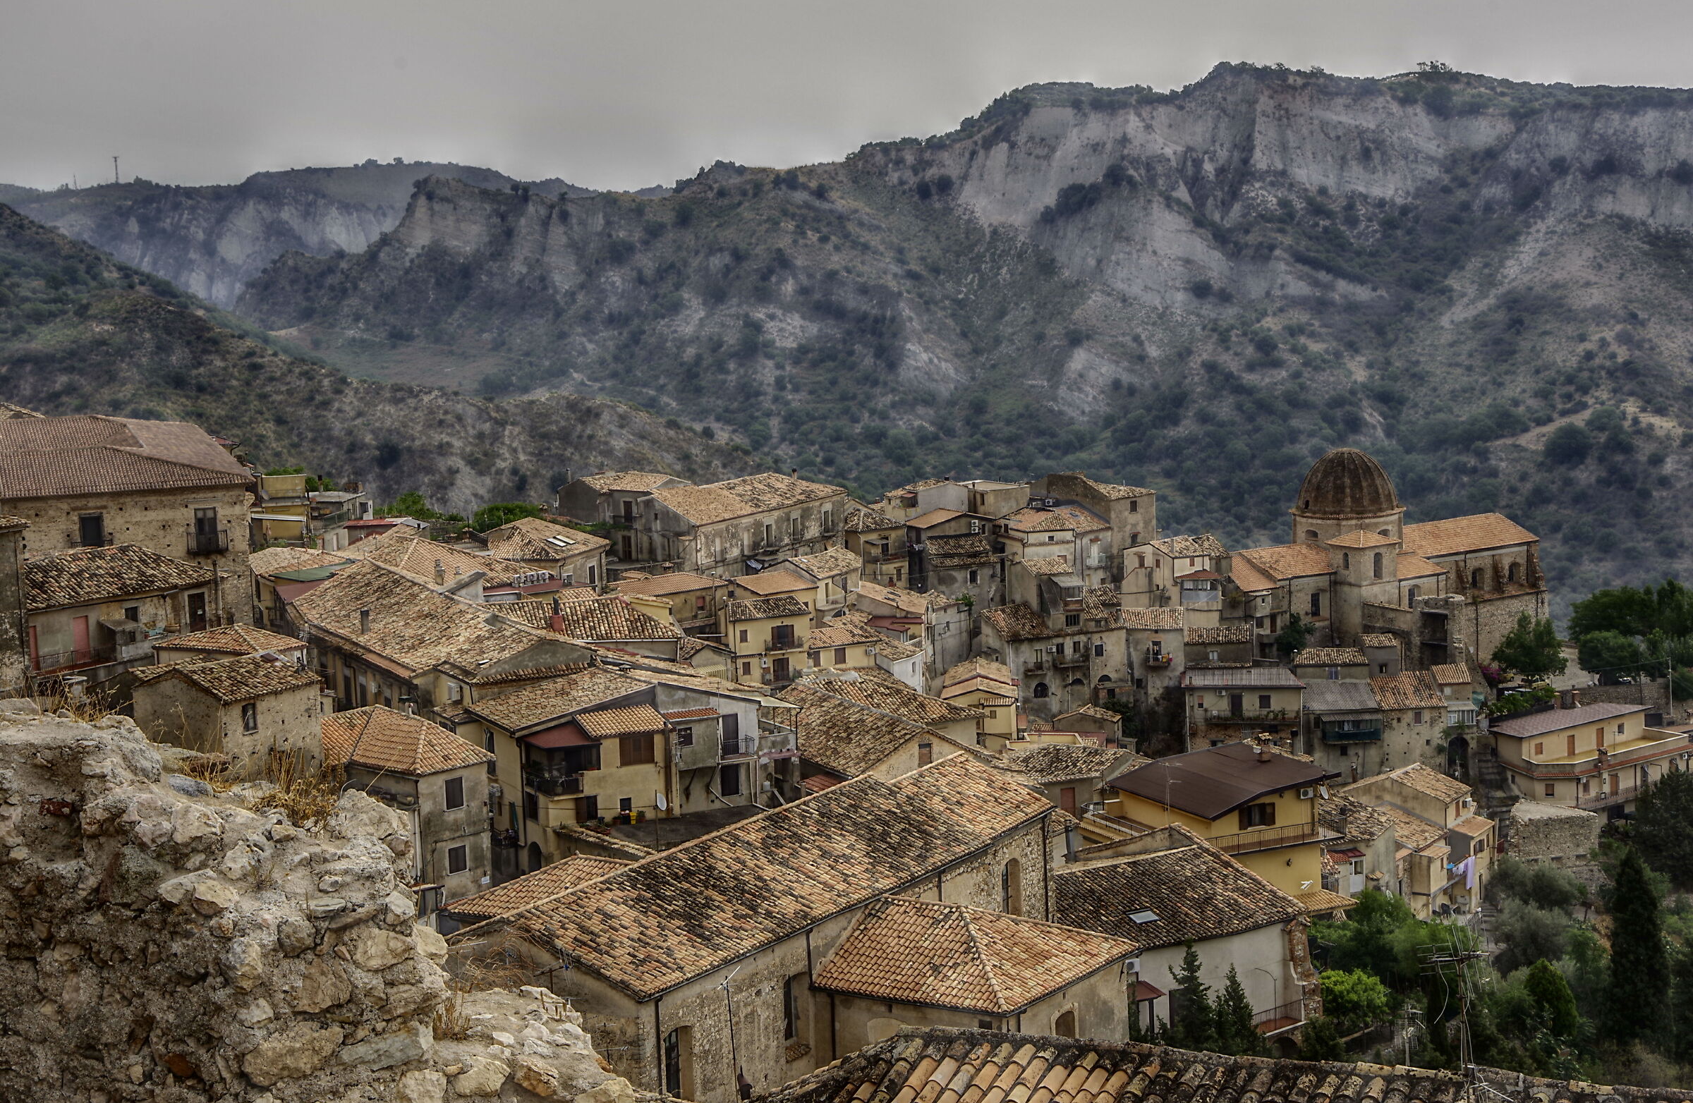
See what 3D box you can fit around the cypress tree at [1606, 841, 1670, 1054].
[{"bbox_3d":[31.965,16.198,136.669,2.600,8.800,2.600,-2,9,0],"label":"cypress tree"}]

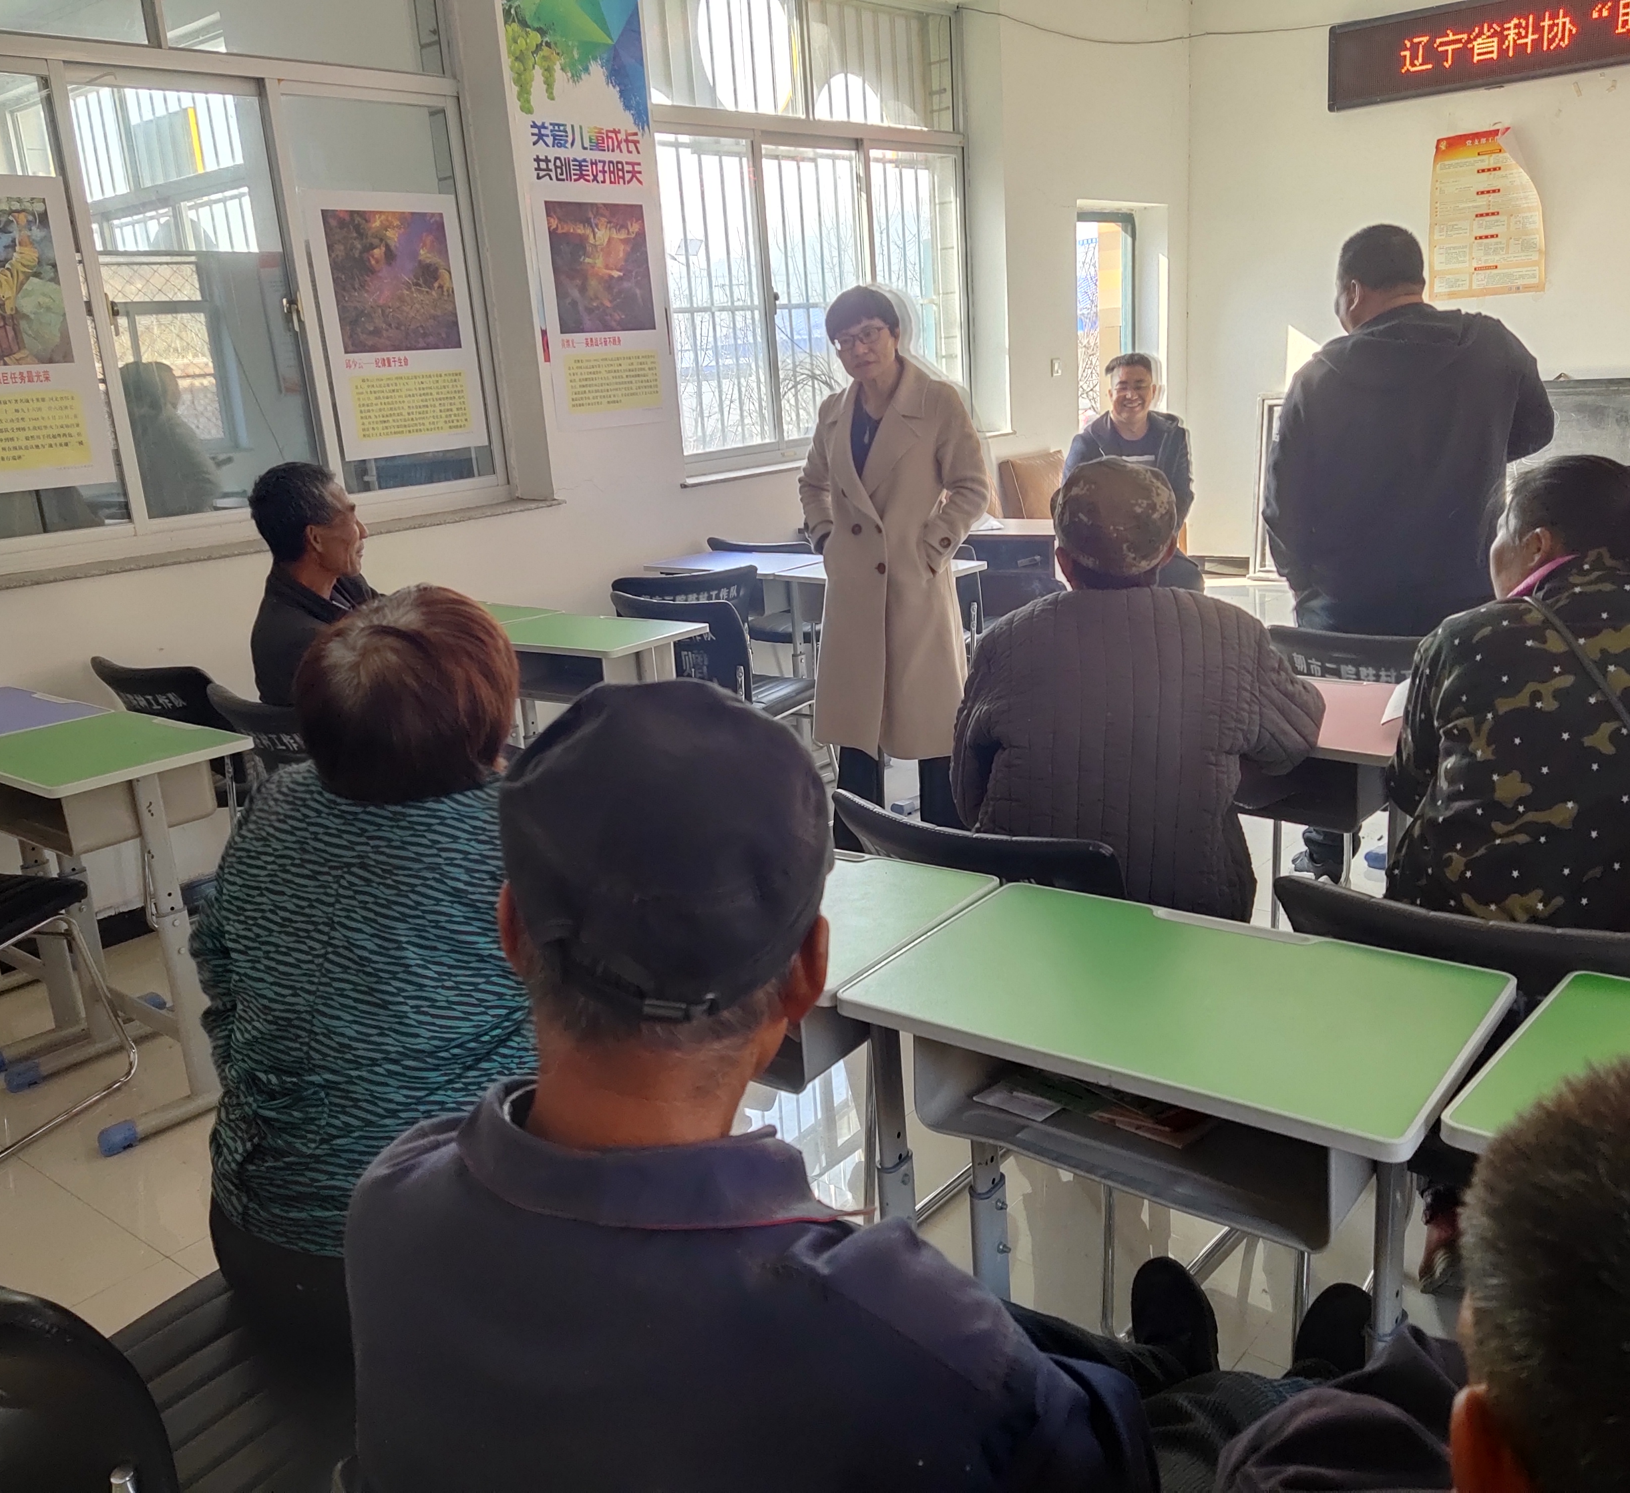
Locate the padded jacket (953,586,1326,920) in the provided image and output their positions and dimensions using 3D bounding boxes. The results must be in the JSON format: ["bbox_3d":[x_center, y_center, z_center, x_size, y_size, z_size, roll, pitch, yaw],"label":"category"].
[{"bbox_3d":[0.532,0.012,2.396,0.620,0.630,0.480,0,16,16],"label":"padded jacket"}]

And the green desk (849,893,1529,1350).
[{"bbox_3d":[0.397,0.626,1.635,0.610,0.757,0.425,8,19,38],"label":"green desk"}]

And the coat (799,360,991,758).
[{"bbox_3d":[0.210,-0.453,3.663,0.490,1.030,0.350,-1,16,13],"label":"coat"}]

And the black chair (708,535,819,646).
[{"bbox_3d":[-0.034,-0.451,5.649,0.500,0.785,0.530,9,20,41],"label":"black chair"}]

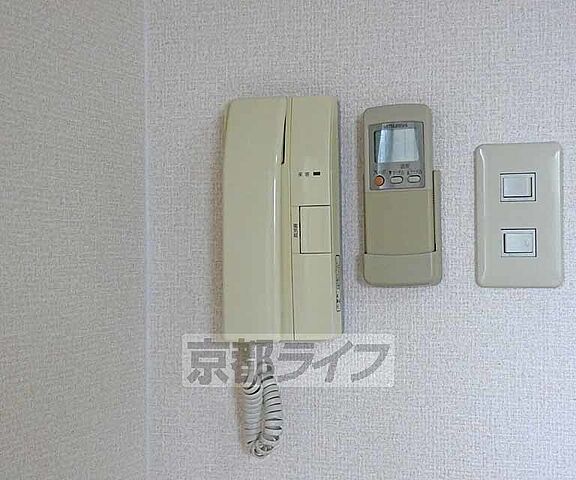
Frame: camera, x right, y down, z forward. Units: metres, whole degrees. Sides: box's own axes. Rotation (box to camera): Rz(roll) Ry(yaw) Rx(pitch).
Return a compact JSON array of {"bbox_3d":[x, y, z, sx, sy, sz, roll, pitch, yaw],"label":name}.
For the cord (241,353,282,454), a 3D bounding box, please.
[{"bbox_3d":[-0.023,0.139,0.906,0.033,0.089,0.025,-1,-1,15],"label":"cord"}]

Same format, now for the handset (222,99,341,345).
[{"bbox_3d":[-0.003,-0.017,0.898,0.093,0.201,0.053,-1,-1,15],"label":"handset"}]

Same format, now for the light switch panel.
[{"bbox_3d":[0.191,-0.021,0.873,0.070,0.120,0.010,-1,0,10],"label":"light switch panel"}]

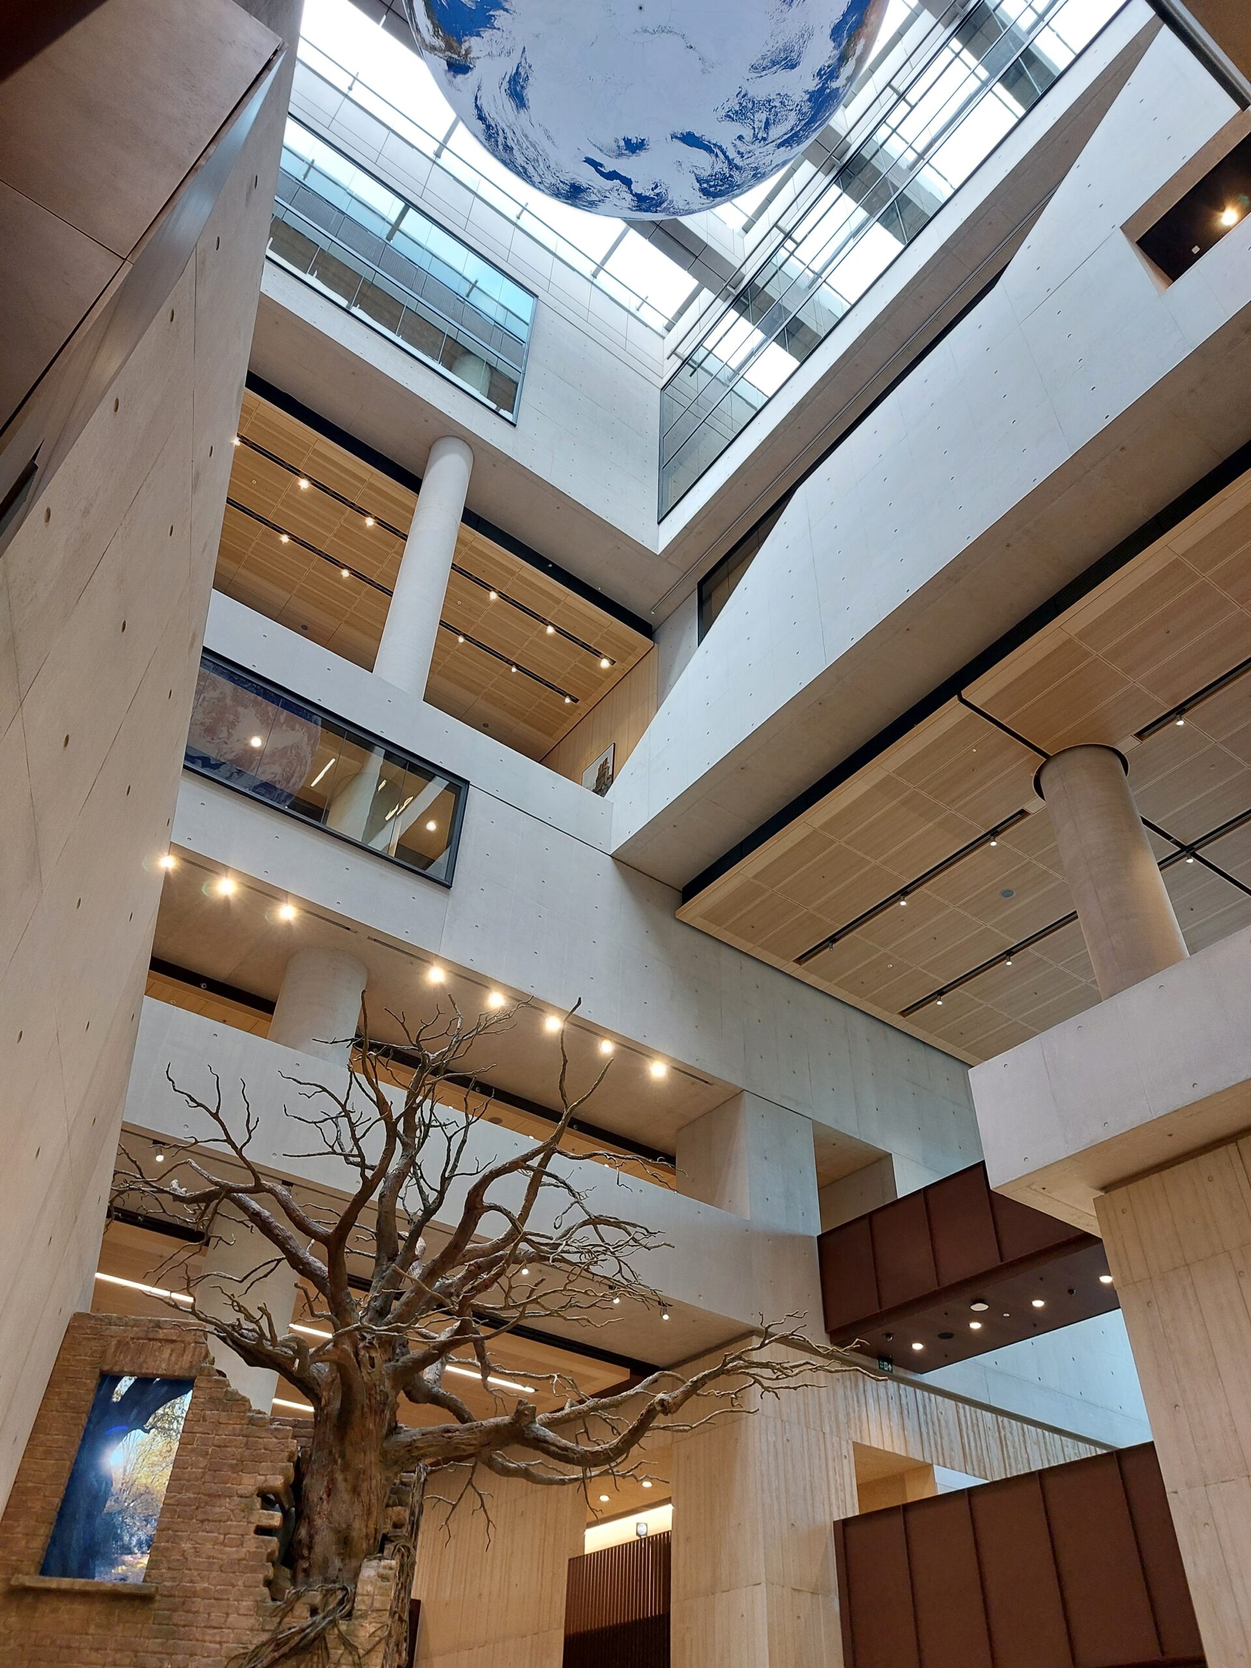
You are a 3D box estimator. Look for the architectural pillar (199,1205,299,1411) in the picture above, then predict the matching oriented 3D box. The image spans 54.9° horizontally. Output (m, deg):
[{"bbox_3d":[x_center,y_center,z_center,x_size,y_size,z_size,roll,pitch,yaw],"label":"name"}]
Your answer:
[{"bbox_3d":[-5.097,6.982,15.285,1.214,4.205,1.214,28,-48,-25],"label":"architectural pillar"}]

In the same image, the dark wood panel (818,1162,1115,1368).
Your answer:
[{"bbox_3d":[5.896,6.703,19.135,2.203,1.814,5.573,28,-48,-25],"label":"dark wood panel"}]

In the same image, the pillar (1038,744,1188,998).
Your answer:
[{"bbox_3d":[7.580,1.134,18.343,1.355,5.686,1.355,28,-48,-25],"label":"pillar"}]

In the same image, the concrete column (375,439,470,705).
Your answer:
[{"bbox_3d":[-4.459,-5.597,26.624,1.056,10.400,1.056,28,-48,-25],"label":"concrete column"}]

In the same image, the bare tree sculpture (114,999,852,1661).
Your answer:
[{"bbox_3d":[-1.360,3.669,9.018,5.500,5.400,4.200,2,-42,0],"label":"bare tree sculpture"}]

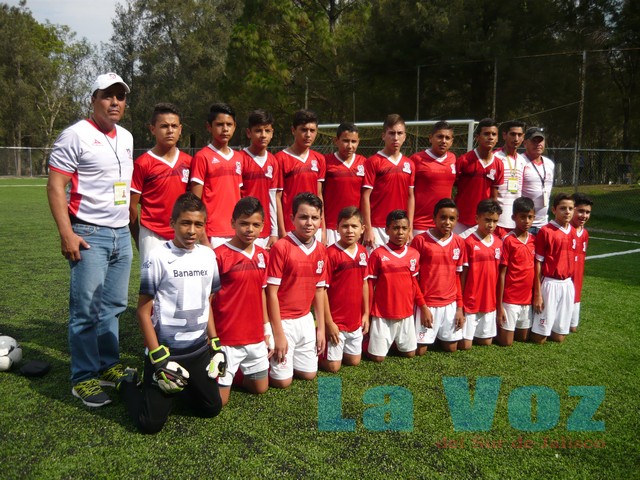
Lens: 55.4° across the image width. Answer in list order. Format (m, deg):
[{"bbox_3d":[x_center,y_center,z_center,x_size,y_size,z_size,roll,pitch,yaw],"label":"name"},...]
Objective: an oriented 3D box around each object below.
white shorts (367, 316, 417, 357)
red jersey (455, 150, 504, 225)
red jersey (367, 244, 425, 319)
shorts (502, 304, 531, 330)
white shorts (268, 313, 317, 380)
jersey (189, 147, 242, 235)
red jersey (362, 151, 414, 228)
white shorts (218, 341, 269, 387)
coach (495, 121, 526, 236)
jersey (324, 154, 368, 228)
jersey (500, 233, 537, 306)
[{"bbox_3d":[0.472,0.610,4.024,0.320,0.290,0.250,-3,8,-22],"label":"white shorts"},{"bbox_3d":[1.246,-0.411,4.780,0.420,0.590,0.250,-2,8,-15],"label":"red jersey"},{"bbox_3d":[0.499,0.277,4.036,0.400,0.500,0.250,-2,9,-17],"label":"red jersey"},{"bbox_3d":[1.382,0.493,4.270,0.280,0.310,0.240,-3,8,-22],"label":"shorts"},{"bbox_3d":[-0.155,0.616,3.560,0.330,0.410,0.270,-5,9,-30],"label":"white shorts"},{"bbox_3d":[-0.657,-0.314,3.872,0.390,0.590,0.230,-5,9,-35],"label":"jersey"},{"bbox_3d":[0.507,-0.367,4.480,0.420,0.570,0.250,-3,9,-24],"label":"red jersey"},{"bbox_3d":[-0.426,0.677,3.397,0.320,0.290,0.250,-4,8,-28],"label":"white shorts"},{"bbox_3d":[1.647,-0.211,5.246,0.470,1.624,0.290,-2,9,-15],"label":"coach"},{"bbox_3d":[0.183,-0.347,4.370,0.420,0.560,0.250,-3,8,-22],"label":"jersey"},{"bbox_3d":[1.425,0.199,4.358,0.360,0.538,0.230,-3,9,-23],"label":"jersey"}]

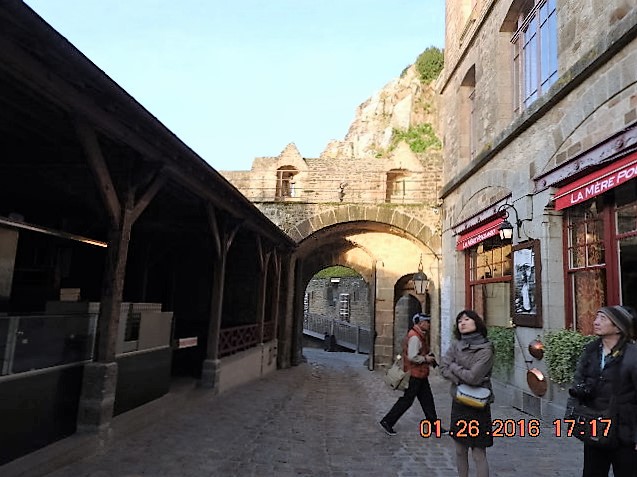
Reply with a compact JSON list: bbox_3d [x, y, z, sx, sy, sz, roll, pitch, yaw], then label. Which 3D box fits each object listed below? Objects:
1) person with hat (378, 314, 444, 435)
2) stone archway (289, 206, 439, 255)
[{"bbox_3d":[1.288,1.860,6.151,0.920,1.637,0.520,4,-8,-7],"label":"person with hat"},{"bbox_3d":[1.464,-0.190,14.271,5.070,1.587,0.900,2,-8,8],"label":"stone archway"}]

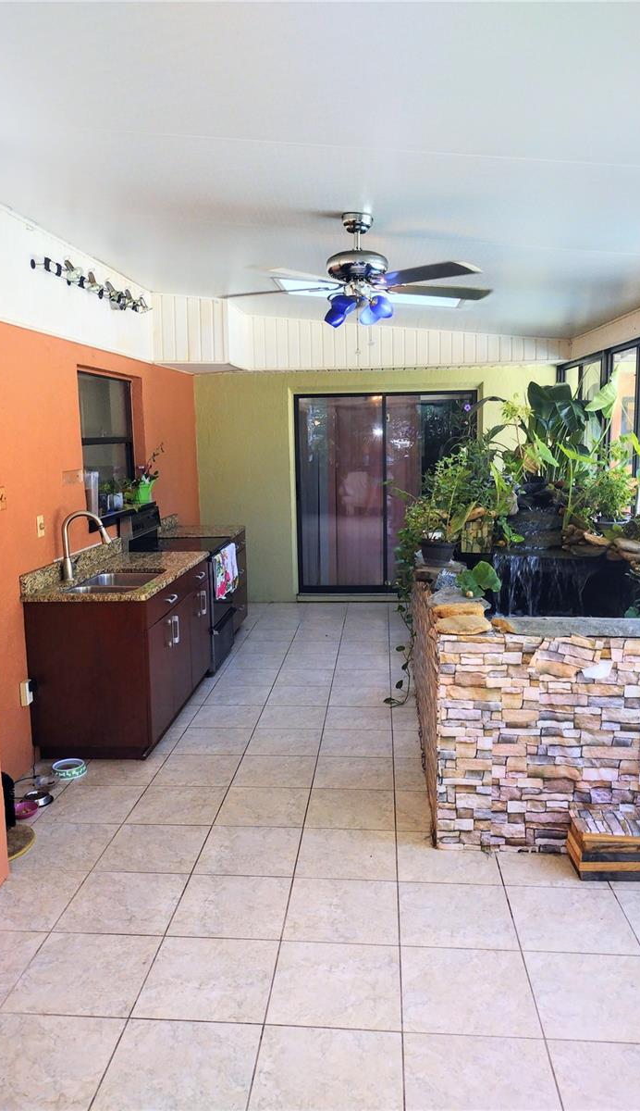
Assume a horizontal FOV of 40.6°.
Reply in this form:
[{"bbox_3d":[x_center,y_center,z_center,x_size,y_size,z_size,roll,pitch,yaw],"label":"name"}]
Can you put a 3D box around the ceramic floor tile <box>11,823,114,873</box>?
[{"bbox_3d":[-1.100,1.238,3.687,0.403,0.010,0.423,0,8,4],"label":"ceramic floor tile"}]

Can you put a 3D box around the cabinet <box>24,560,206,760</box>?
[{"bbox_3d":[-1.170,0.552,5.357,0.655,0.875,1.530,0,8,4],"label":"cabinet"}]

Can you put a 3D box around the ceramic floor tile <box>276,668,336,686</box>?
[{"bbox_3d":[-0.100,0.871,6.170,0.408,0.010,0.420,0,9,4],"label":"ceramic floor tile"}]

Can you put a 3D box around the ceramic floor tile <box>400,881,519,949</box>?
[{"bbox_3d":[0.495,1.310,3.159,0.405,0.010,0.417,0,8,4],"label":"ceramic floor tile"}]

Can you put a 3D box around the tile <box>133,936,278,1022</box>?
[{"bbox_3d":[-0.368,1.421,2.913,0.420,0.010,0.420,0,9,5],"label":"tile"}]

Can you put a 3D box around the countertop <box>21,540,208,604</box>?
[{"bbox_3d":[-1.181,0.059,5.352,0.659,0.138,1.701,0,8,4],"label":"countertop"}]

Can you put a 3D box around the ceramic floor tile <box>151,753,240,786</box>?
[{"bbox_3d":[-0.650,1.149,4.619,0.420,0.010,0.420,0,9,5],"label":"ceramic floor tile"}]

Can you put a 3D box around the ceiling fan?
[{"bbox_3d":[0.162,-1.243,3.814,1.290,0.470,1.240,0,9,2],"label":"ceiling fan"}]

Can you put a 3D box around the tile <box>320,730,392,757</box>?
[{"bbox_3d":[0.216,1.083,4.975,0.420,0.010,0.420,0,9,5],"label":"tile"}]

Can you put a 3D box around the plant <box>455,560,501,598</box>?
[{"bbox_3d":[0.737,0.110,4.023,0.210,0.180,0.200,0,8,4],"label":"plant"}]

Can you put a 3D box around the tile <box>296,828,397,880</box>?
[{"bbox_3d":[0.120,1.286,3.724,0.420,0.010,0.420,0,9,5],"label":"tile"}]

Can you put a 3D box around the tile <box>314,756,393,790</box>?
[{"bbox_3d":[0.180,1.120,4.440,0.403,0.010,0.423,0,8,4],"label":"tile"}]

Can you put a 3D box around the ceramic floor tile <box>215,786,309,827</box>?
[{"bbox_3d":[-0.260,1.189,4.078,0.408,0.010,0.420,0,9,4],"label":"ceramic floor tile"}]

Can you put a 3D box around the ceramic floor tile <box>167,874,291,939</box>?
[{"bbox_3d":[-0.321,1.307,3.220,0.405,0.010,0.417,0,8,4],"label":"ceramic floor tile"}]

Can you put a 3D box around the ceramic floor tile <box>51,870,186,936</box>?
[{"bbox_3d":[-0.729,1.305,3.250,0.405,0.010,0.417,0,8,4],"label":"ceramic floor tile"}]

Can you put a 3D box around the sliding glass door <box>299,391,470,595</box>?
[{"bbox_3d":[0.643,-0.599,8.626,1.780,2.000,0.100,0,8,4],"label":"sliding glass door"}]

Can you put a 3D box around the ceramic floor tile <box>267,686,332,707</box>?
[{"bbox_3d":[-0.132,0.934,5.752,0.408,0.010,0.420,0,9,4],"label":"ceramic floor tile"}]

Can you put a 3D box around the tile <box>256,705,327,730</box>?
[{"bbox_3d":[-0.163,0.996,5.313,0.403,0.010,0.423,0,8,4],"label":"tile"}]

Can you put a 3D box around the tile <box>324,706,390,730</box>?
[{"bbox_3d":[0.243,0.999,5.288,0.405,0.010,0.417,0,8,4],"label":"tile"}]

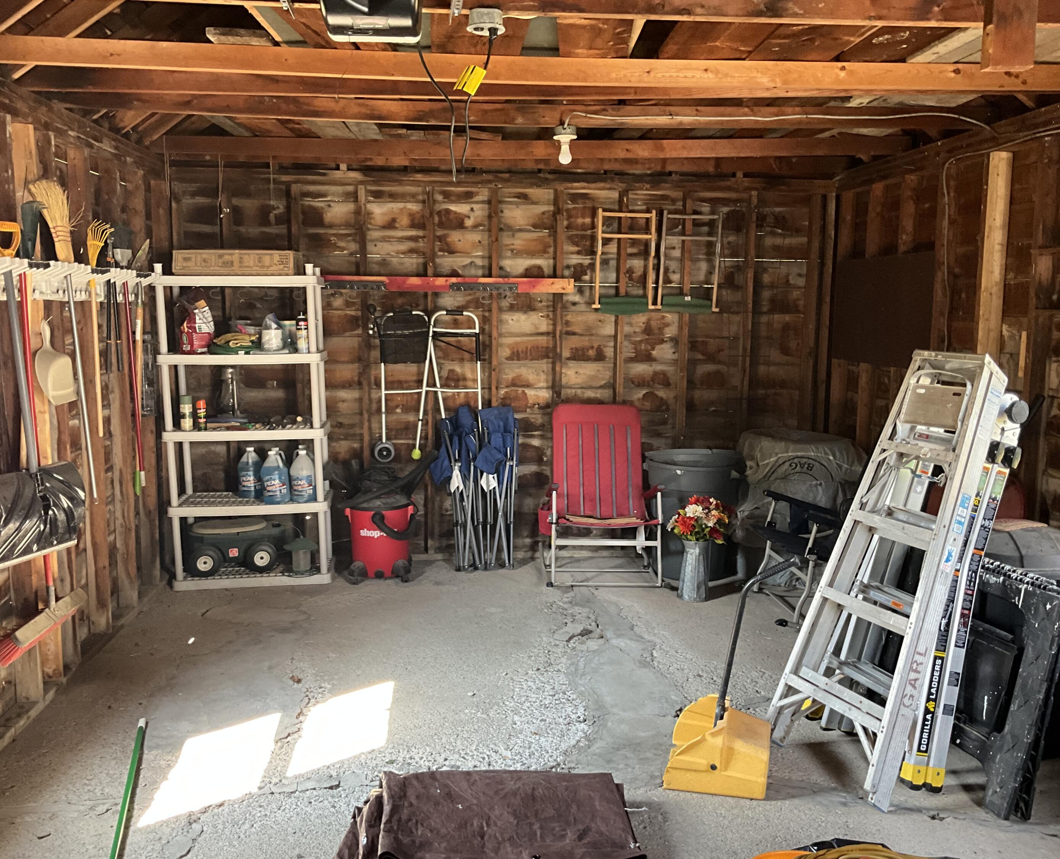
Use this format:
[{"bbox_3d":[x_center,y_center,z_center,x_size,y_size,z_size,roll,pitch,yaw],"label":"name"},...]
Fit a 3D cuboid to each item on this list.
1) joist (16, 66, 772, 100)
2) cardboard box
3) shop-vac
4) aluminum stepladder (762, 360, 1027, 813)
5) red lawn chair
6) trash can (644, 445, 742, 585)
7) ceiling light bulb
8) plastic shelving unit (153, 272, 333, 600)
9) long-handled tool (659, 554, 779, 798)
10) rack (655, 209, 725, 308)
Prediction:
[{"bbox_3d":[0.043,-1.374,3.823,4.200,0.105,0.045,0,8,-1],"label":"joist"},{"bbox_3d":[-1.674,-0.952,5.517,0.670,0.135,0.260,0,8,-3],"label":"cardboard box"},{"bbox_3d":[-0.880,0.527,5.793,0.540,0.710,0.480,-1,8,-9],"label":"shop-vac"},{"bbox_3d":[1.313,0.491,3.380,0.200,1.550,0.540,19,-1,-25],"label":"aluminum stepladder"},{"bbox_3d":[0.410,0.377,5.844,0.700,1.020,0.580,0,8,-3],"label":"red lawn chair"},{"bbox_3d":[1.006,0.524,5.928,0.610,0.720,0.600,1,8,0],"label":"trash can"},{"bbox_3d":[0.161,-1.319,4.439,0.115,0.182,0.115,0,8,-5],"label":"ceiling light bulb"},{"bbox_3d":[-1.638,-0.028,5.655,0.890,1.850,0.440,-1,8,-5],"label":"plastic shelving unit"},{"bbox_3d":[0.672,0.827,3.333,0.370,0.800,0.270,2,8,11],"label":"long-handled tool"},{"bbox_3d":[0.988,-1.053,5.948,0.410,0.610,0.120,0,8,-3],"label":"rack"}]

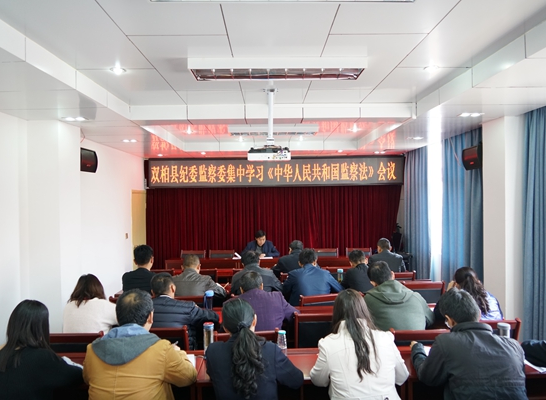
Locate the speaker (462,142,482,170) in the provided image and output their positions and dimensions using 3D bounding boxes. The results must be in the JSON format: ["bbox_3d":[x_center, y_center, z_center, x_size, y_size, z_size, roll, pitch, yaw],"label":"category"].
[{"bbox_3d":[2.430,-0.490,4.660,0.240,0.280,0.340,-12,0,-10],"label":"speaker"}]

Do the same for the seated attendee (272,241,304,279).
[{"bbox_3d":[0.210,1.119,5.120,0.520,1.220,0.680,0,1,-14],"label":"seated attendee"}]

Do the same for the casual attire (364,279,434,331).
[{"bbox_3d":[0.920,0.920,3.000,0.540,0.680,0.450,0,1,-3],"label":"casual attire"}]

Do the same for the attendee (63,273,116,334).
[{"bbox_3d":[-1.320,1.149,3.060,0.500,1.200,0.680,0,1,5],"label":"attendee"}]

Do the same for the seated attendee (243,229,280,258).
[{"bbox_3d":[-0.219,1.149,7.000,0.590,1.210,0.720,-1,0,0],"label":"seated attendee"}]

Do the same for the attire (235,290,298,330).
[{"bbox_3d":[-0.093,1.013,3.220,0.560,0.610,0.460,-1,0,0],"label":"attire"}]

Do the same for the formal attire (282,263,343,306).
[{"bbox_3d":[0.400,0.959,4.070,0.600,0.630,0.450,0,1,0],"label":"formal attire"}]

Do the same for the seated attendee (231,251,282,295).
[{"bbox_3d":[-0.191,1.164,4.360,0.560,1.200,0.740,-1,0,0],"label":"seated attendee"}]

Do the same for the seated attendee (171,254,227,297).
[{"bbox_3d":[-0.854,1.179,4.350,0.570,1.170,0.740,-1,0,2],"label":"seated attendee"}]

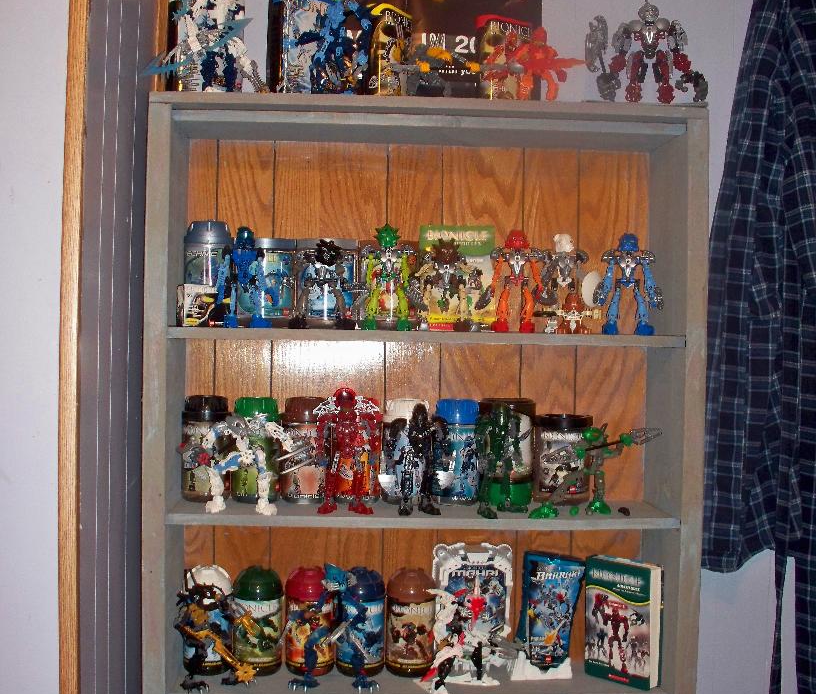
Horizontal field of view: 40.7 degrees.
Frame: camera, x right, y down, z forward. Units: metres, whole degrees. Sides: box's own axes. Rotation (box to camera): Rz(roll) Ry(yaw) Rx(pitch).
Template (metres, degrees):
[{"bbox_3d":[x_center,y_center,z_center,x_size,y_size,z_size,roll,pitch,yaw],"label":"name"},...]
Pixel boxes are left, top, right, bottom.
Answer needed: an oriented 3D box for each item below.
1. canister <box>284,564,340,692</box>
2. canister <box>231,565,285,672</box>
[{"bbox_3d":[-0.170,0.477,1.913,0.087,0.182,0.087,1,1,-4],"label":"canister"},{"bbox_3d":[-0.258,0.466,1.891,0.085,0.181,0.085,1,1,-3],"label":"canister"}]

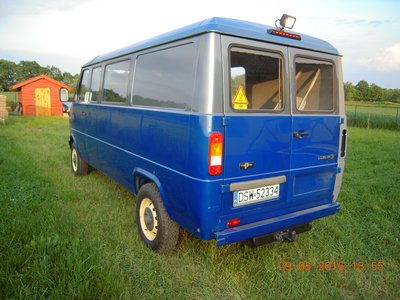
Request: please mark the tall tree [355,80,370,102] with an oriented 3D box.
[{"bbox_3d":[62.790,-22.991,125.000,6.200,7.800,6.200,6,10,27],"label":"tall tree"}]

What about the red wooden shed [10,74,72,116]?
[{"bbox_3d":[-11.650,-3.961,23.600,3.650,2.780,3.100,-4,10,-33],"label":"red wooden shed"}]

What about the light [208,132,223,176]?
[{"bbox_3d":[0.116,0.029,2.430,0.113,0.325,0.050,-4,10,-33],"label":"light"}]

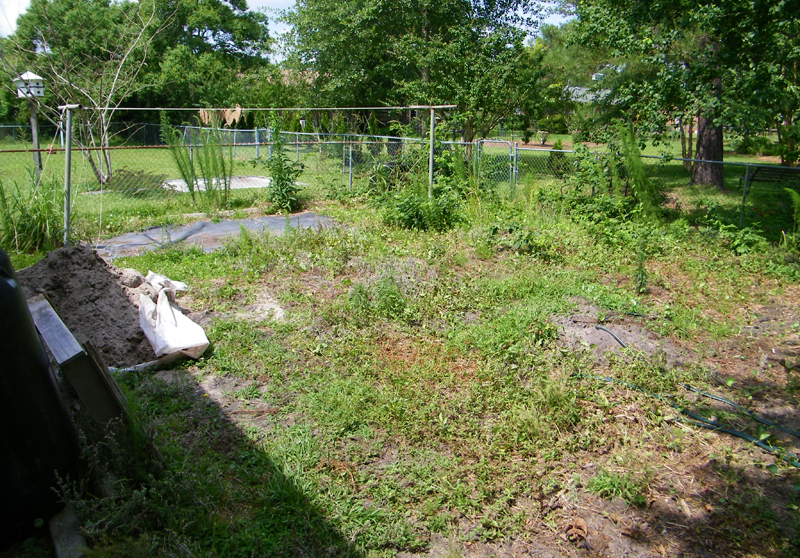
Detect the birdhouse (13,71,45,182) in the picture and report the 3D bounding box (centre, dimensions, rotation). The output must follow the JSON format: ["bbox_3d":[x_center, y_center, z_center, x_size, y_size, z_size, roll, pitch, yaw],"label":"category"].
[{"bbox_3d":[-8.588,-3.500,15.000,0.660,2.600,0.660,-6,16,-25],"label":"birdhouse"}]

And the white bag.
[{"bbox_3d":[-1.990,0.315,5.670,0.540,0.360,0.950,-4,15,-20],"label":"white bag"}]

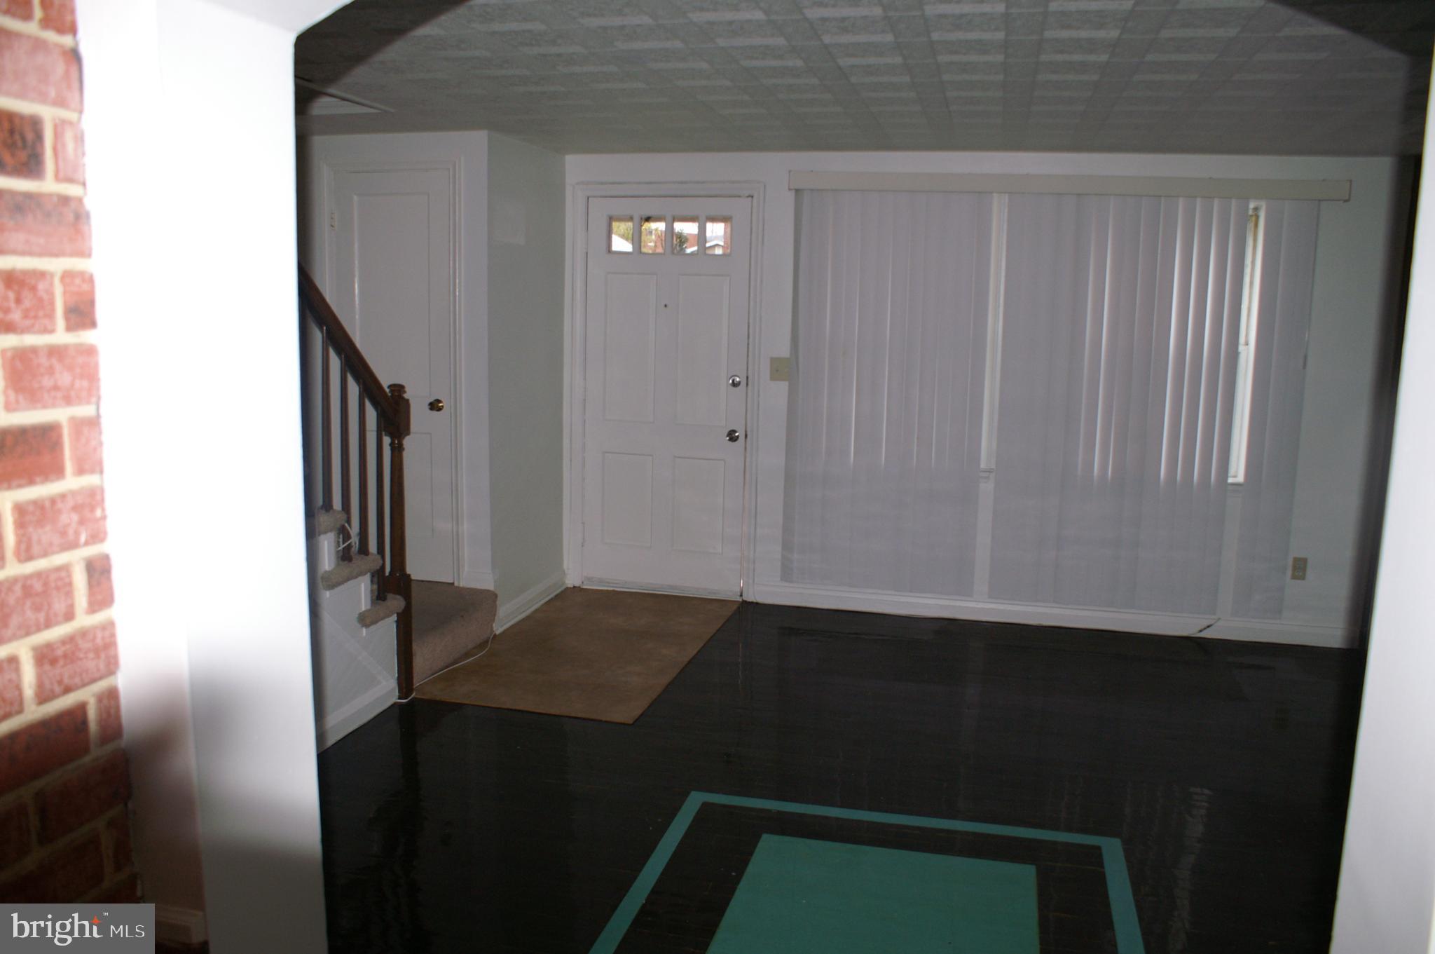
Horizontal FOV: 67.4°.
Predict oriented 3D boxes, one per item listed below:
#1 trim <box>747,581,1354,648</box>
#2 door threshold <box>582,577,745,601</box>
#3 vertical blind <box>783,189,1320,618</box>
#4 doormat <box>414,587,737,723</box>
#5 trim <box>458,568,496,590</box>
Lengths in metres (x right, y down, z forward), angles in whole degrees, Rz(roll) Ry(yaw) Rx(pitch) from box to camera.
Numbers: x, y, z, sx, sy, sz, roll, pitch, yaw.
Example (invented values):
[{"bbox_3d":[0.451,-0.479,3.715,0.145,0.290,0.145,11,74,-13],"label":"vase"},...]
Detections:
[{"bbox_3d":[1.573,0.682,5.379,2.950,0.110,0.022,3,9,13],"label":"trim"},{"bbox_3d":[-0.307,0.612,5.824,0.890,0.040,0.070,3,9,13],"label":"door threshold"},{"bbox_3d":[1.513,-0.356,5.176,2.380,1.950,0.070,3,9,13],"label":"vertical blind"},{"bbox_3d":[-0.546,0.756,4.941,0.930,0.012,1.790,3,9,13],"label":"doormat"},{"bbox_3d":[-1.122,0.482,5.017,0.172,0.092,0.022,3,9,13],"label":"trim"}]

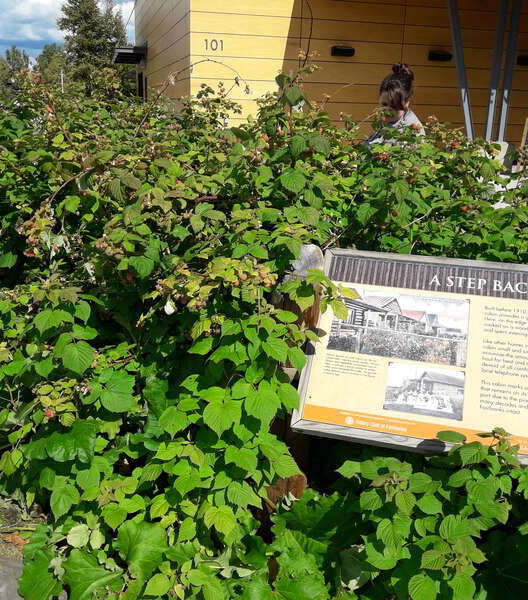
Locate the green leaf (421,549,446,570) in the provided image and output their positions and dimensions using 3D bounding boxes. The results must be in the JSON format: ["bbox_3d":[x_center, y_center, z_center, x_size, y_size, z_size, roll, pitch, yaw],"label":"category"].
[{"bbox_3d":[0.372,0.569,1.420,0.062,0.015,0.046,-21,37,-22],"label":"green leaf"}]

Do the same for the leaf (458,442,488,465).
[{"bbox_3d":[0.532,0.391,1.650,0.071,0.020,0.063,7,57,19],"label":"leaf"}]

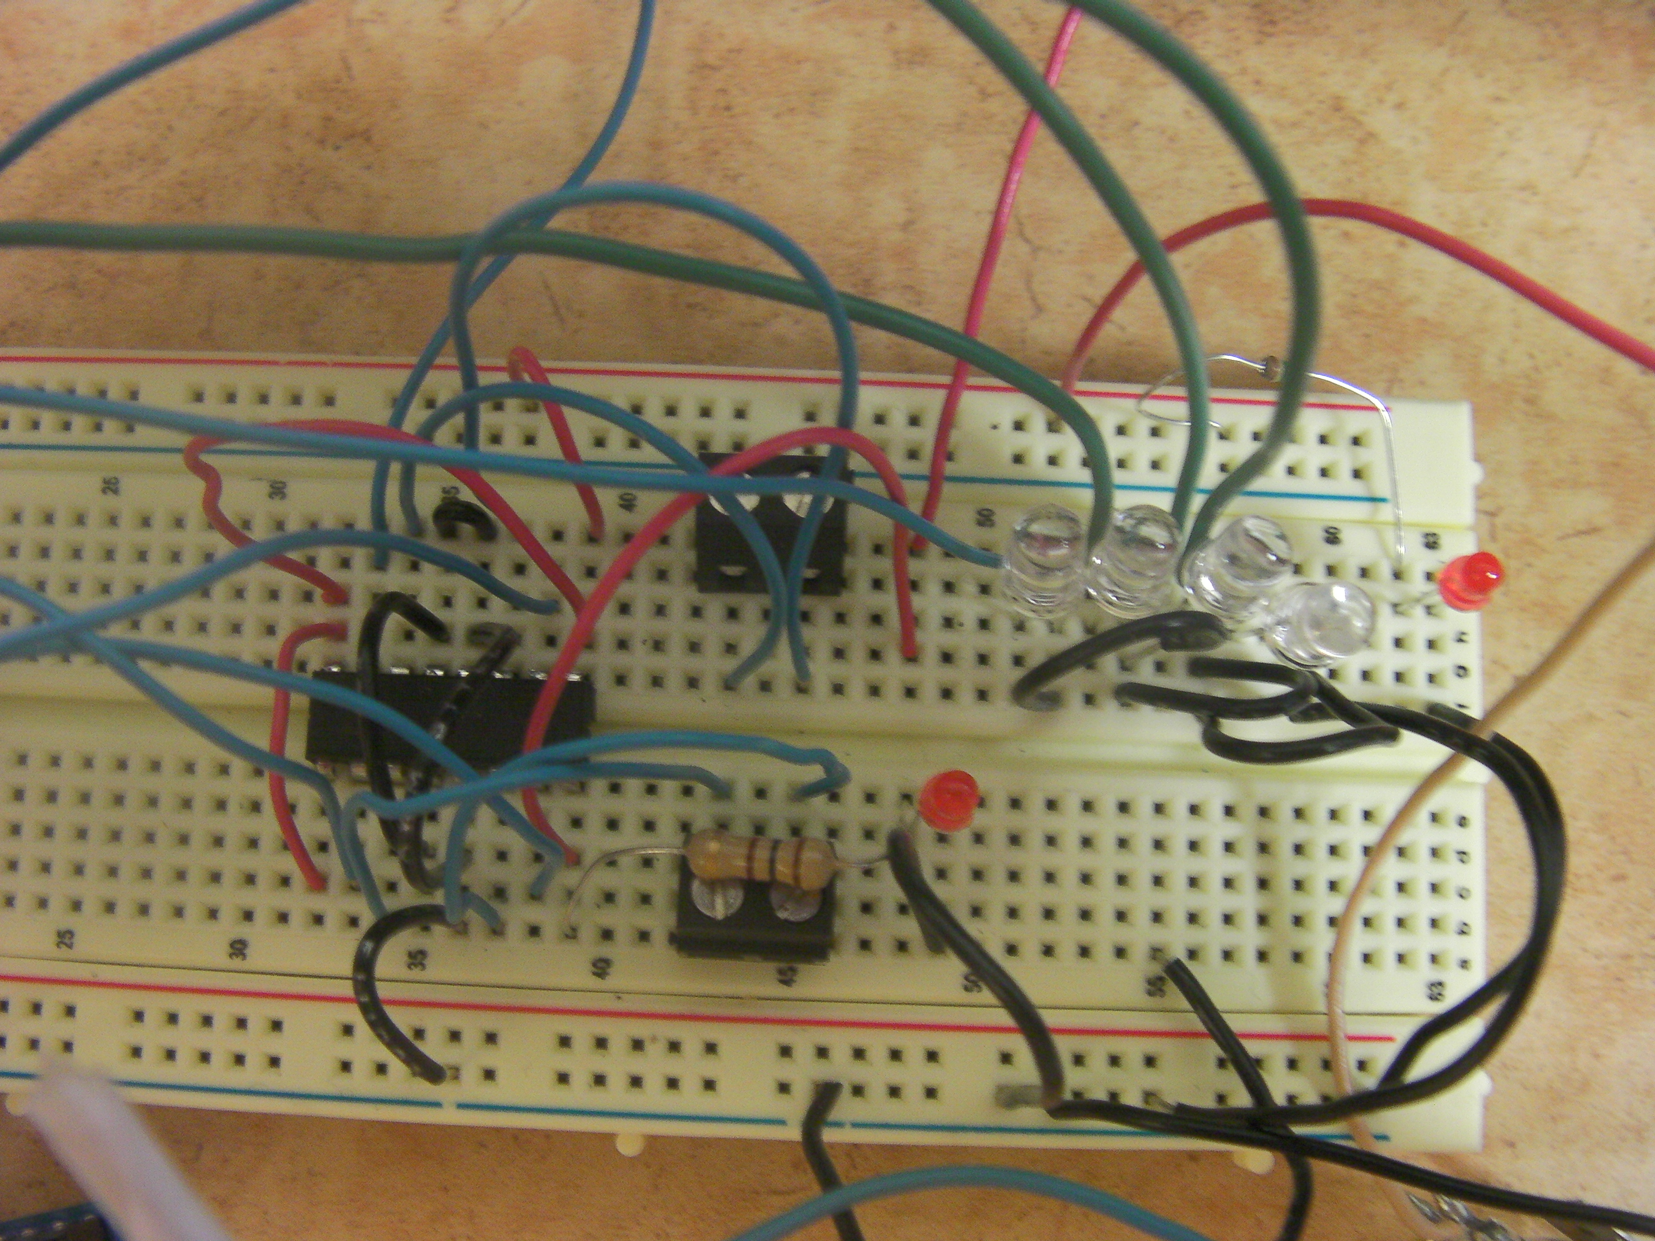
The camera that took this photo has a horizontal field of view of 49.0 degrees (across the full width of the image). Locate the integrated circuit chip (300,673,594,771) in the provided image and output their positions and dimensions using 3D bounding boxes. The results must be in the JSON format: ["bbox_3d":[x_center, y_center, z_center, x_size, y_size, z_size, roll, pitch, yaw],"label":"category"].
[{"bbox_3d":[-0.026,0.007,0.125,0.019,0.004,0.007,2,80,0],"label":"integrated circuit chip"}]

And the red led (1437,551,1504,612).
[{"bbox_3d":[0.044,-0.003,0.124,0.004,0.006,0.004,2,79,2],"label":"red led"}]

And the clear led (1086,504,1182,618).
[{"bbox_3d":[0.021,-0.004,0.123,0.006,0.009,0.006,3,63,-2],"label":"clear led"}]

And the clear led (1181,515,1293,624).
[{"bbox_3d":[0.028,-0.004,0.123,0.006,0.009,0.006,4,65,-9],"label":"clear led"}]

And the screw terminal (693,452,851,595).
[{"bbox_3d":[-0.004,-0.007,0.125,0.010,0.010,0.008,2,80,0],"label":"screw terminal"}]

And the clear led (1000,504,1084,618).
[{"bbox_3d":[0.015,-0.004,0.123,0.006,0.009,0.006,1,62,4],"label":"clear led"}]

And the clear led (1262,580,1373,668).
[{"bbox_3d":[0.034,0.000,0.122,0.006,0.009,0.006,3,84,-3],"label":"clear led"}]

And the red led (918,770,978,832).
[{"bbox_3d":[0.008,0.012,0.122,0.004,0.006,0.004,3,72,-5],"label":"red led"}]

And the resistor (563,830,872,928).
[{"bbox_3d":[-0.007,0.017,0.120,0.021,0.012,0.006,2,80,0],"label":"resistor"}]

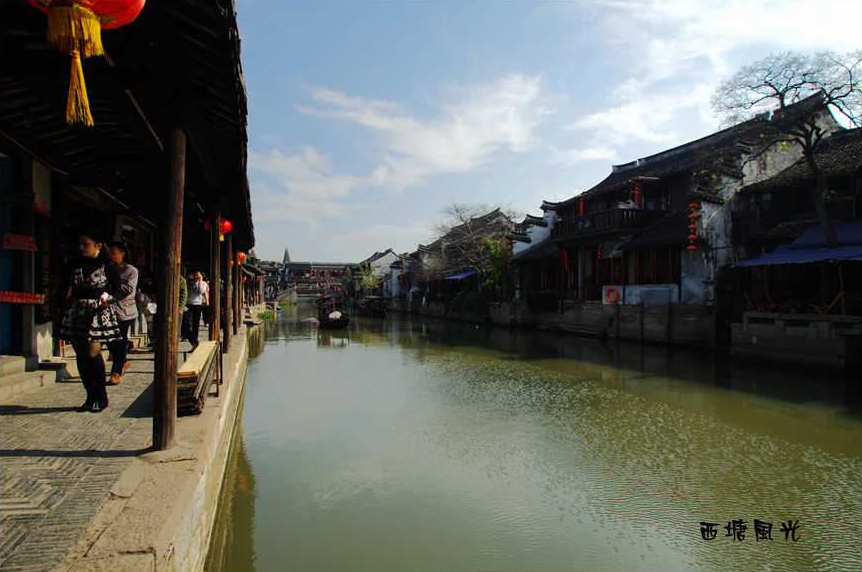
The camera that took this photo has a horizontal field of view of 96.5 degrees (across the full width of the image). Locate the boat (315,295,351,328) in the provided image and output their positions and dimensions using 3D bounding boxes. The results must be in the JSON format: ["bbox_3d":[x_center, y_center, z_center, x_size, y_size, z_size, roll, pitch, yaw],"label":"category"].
[{"bbox_3d":[-6.783,1.640,26.286,1.850,1.950,6.000,1,-2,-18],"label":"boat"}]

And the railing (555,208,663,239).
[{"bbox_3d":[9.066,-3.009,20.024,3.000,1.030,4.100,1,-2,-30],"label":"railing"}]

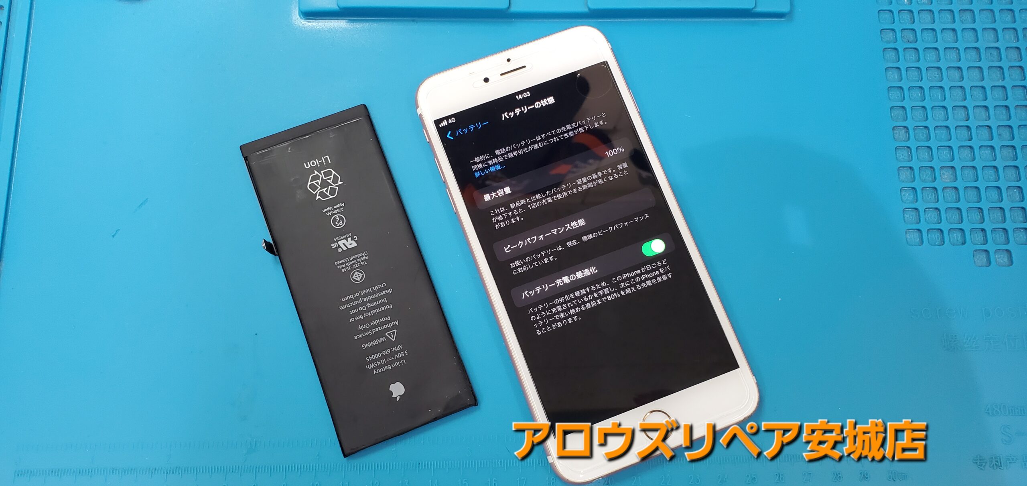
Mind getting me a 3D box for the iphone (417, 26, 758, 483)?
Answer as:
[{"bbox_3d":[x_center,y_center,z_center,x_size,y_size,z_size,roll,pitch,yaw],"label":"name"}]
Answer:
[{"bbox_3d":[0.025,-0.001,0.248,0.078,0.007,0.158,-20,80,-5],"label":"iphone"}]

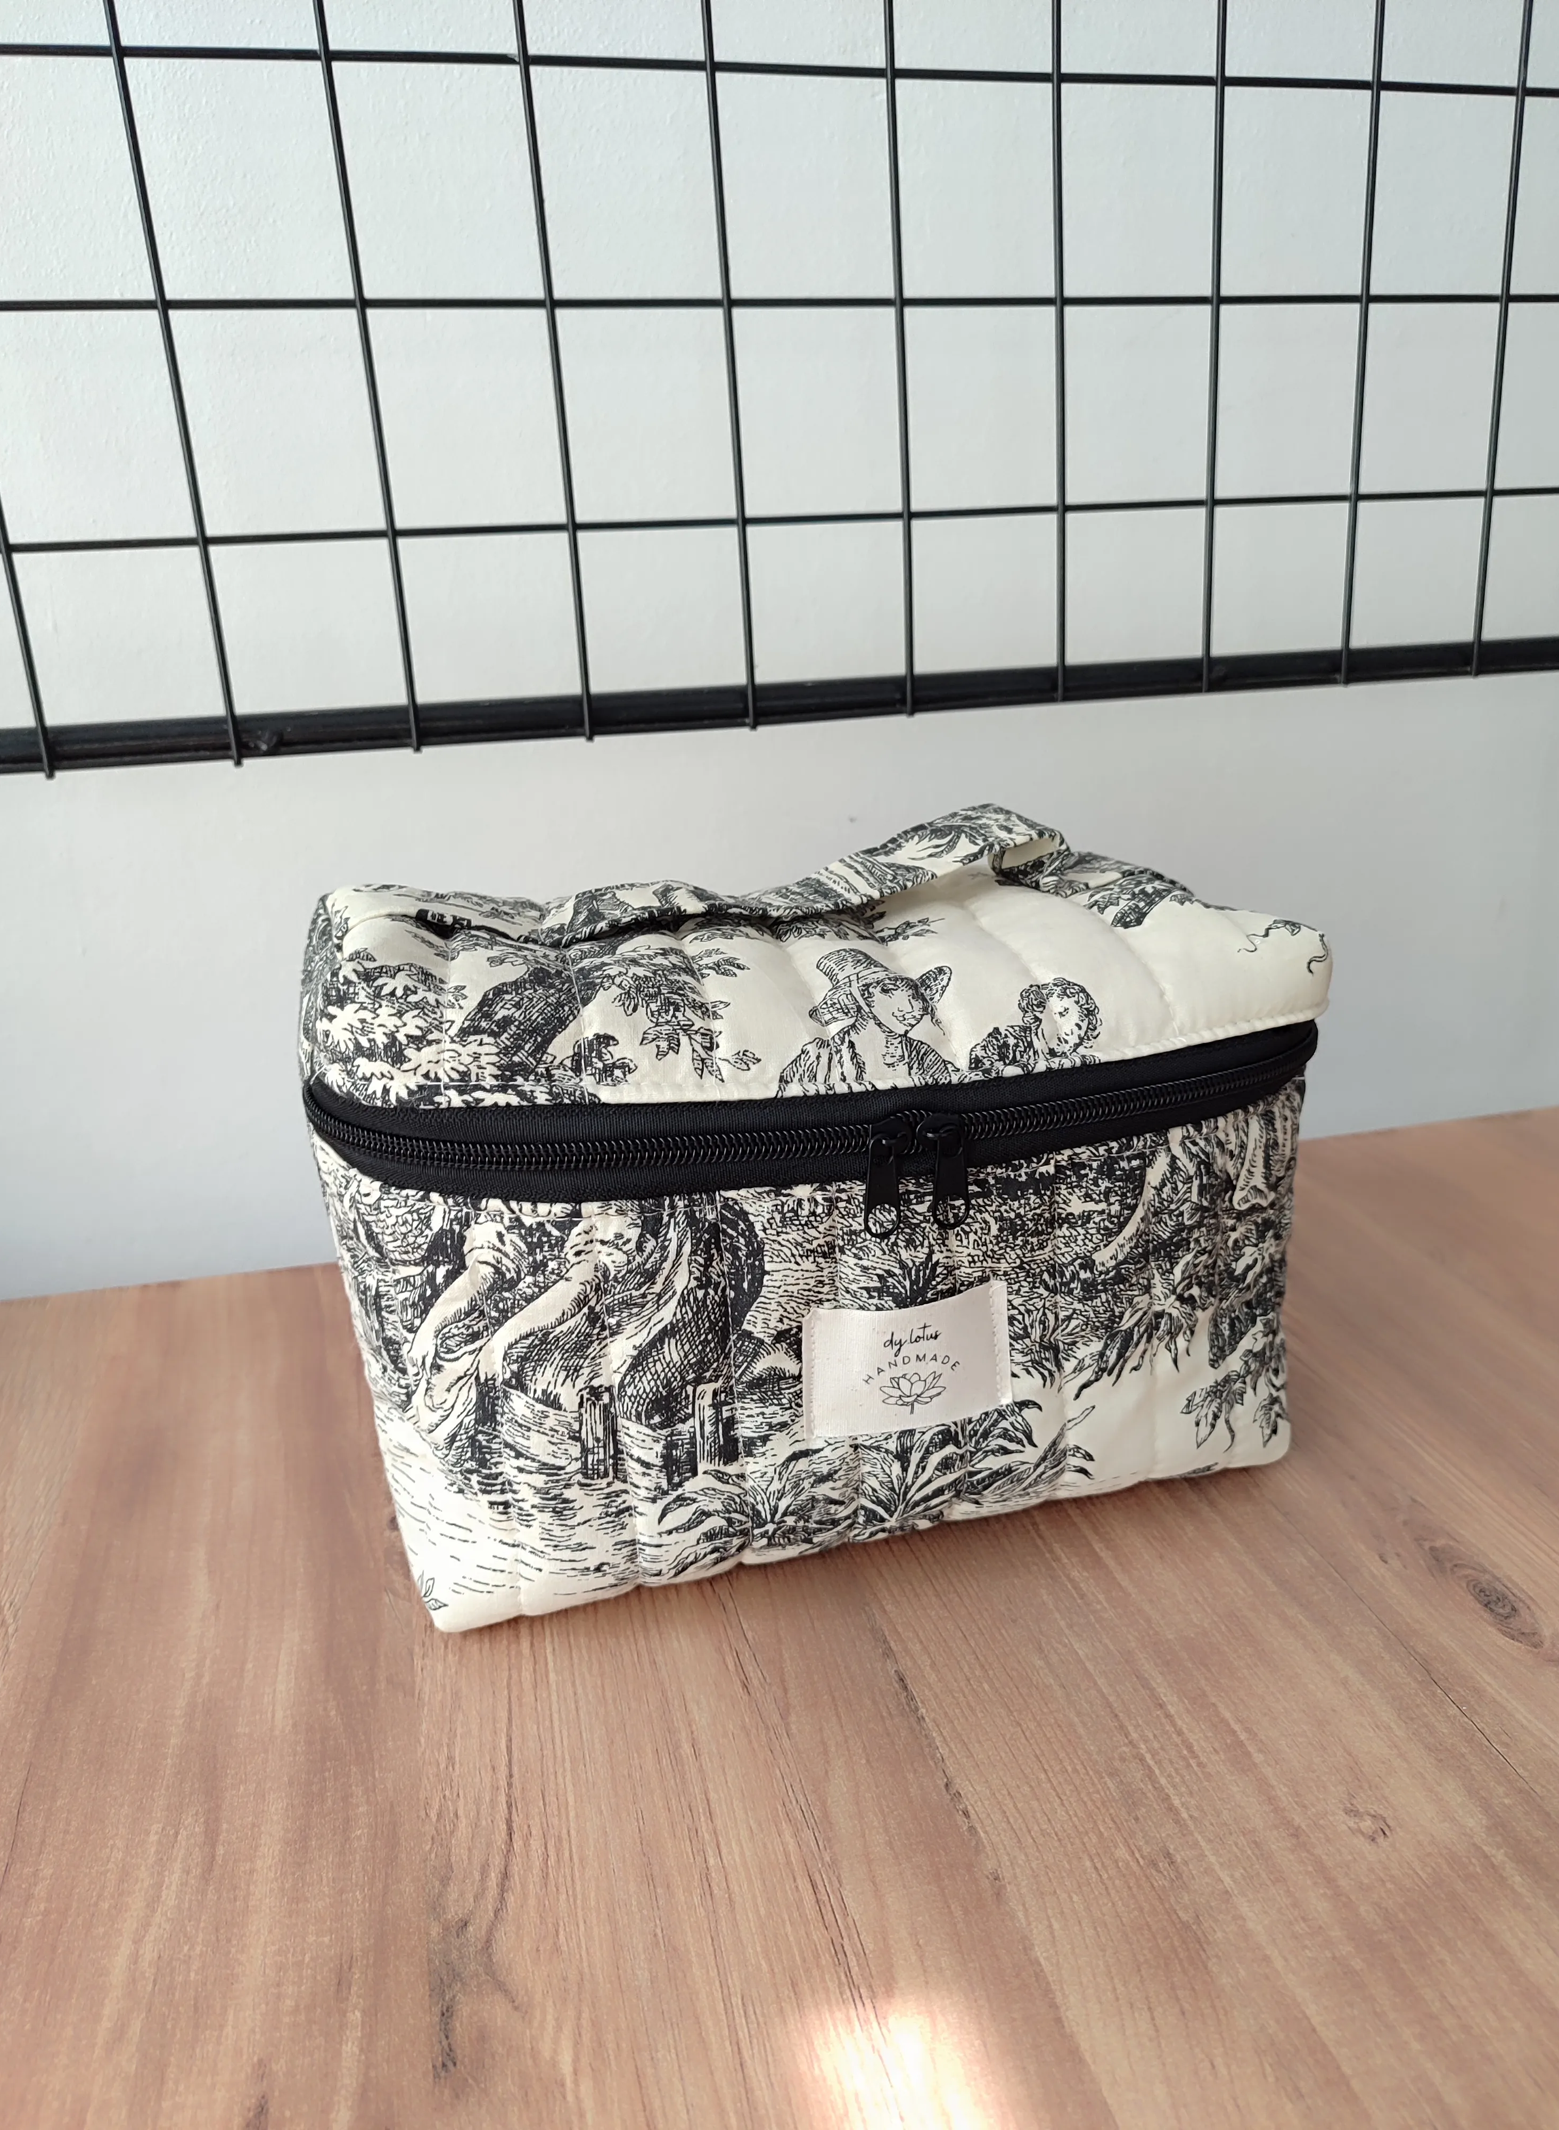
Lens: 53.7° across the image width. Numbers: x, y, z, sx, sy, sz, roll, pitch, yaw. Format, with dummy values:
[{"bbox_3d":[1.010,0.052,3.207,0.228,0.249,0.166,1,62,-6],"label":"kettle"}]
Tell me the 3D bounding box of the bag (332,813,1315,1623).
[{"bbox_3d":[0.006,0.022,0.399,0.229,0.155,0.134,-7,17,-11],"label":"bag"}]

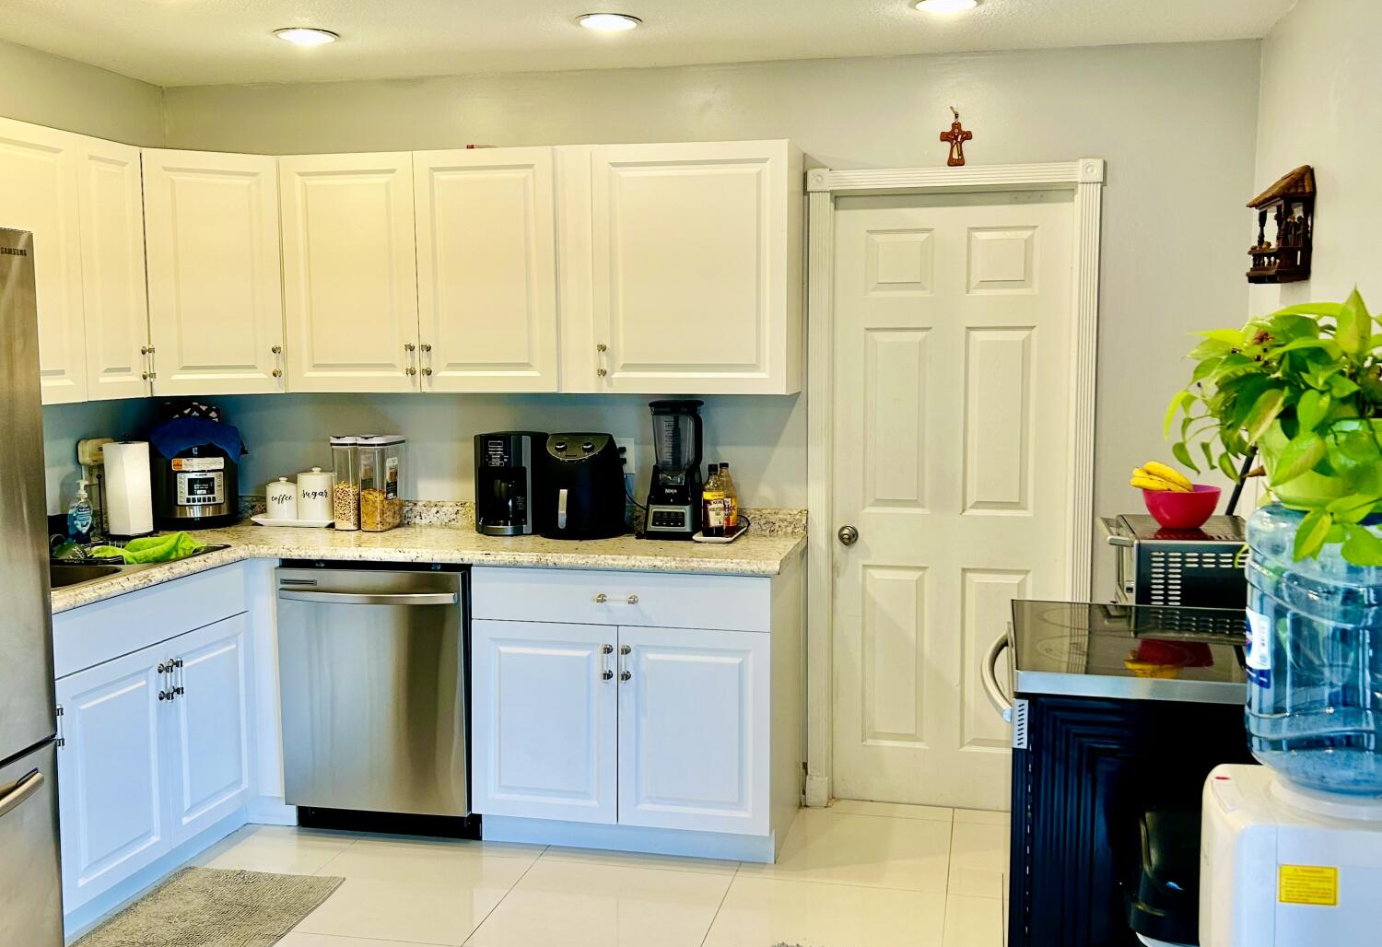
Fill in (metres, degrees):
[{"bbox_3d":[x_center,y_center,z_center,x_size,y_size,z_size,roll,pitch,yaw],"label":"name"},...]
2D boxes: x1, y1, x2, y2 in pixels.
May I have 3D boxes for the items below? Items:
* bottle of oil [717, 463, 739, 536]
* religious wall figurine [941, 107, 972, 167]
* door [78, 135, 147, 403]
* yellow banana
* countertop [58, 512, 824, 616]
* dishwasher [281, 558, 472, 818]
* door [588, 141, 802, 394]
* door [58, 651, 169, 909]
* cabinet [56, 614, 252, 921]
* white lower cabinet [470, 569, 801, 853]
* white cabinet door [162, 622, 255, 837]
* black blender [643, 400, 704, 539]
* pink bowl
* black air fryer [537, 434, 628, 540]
[{"bbox_3d":[0.123,0.086,4.517,0.065,0.233,0.065,1,6,12],"label":"bottle of oil"},{"bbox_3d":[0.836,-1.062,4.356,0.101,0.183,0.022,1,5,12],"label":"religious wall figurine"},{"bbox_3d":[-1.730,-0.606,4.162,0.030,0.760,0.312,1,5,12],"label":"door"},{"bbox_3d":[1.261,0.019,3.695,0.165,0.097,0.100,1,6,12],"label":"yellow banana"},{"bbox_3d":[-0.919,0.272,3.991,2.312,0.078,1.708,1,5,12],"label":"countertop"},{"bbox_3d":[-0.934,0.661,4.568,0.615,0.800,0.590,1,6,12],"label":"dishwasher"},{"bbox_3d":[0.023,-0.638,4.393,0.618,0.763,0.325,1,6,12],"label":"door"},{"bbox_3d":[-1.553,0.806,3.760,0.030,0.610,0.469,1,5,12],"label":"door"},{"bbox_3d":[-1.803,0.798,4.141,0.563,0.754,0.935,1,5,12],"label":"cabinet"},{"bbox_3d":[-0.152,0.700,4.422,0.928,0.865,0.590,1,6,12],"label":"white lower cabinet"},{"bbox_3d":[-1.455,0.763,4.214,0.030,0.610,0.469,1,5,12],"label":"white cabinet door"},{"bbox_3d":[-0.041,-0.014,4.508,0.191,0.439,0.191,1,5,12],"label":"black blender"},{"bbox_3d":[1.286,0.094,3.632,0.201,0.107,0.201,1,5,12],"label":"pink bowl"},{"bbox_3d":[-0.355,0.047,4.538,0.280,0.325,0.290,1,6,12],"label":"black air fryer"}]

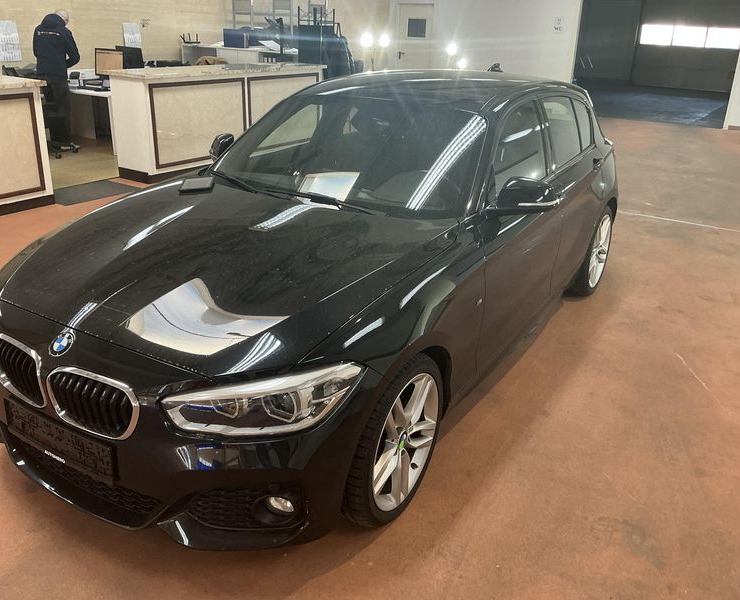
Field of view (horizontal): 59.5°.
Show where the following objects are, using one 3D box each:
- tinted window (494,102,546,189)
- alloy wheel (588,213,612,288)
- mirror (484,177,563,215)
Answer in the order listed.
[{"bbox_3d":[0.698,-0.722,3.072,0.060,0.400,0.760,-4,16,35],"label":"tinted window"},{"bbox_3d":[1.502,-0.356,4.455,0.180,0.490,0.490,15,26,29],"label":"alloy wheel"},{"bbox_3d":[0.663,-0.440,2.772,0.280,0.170,0.180,15,26,29],"label":"mirror"}]

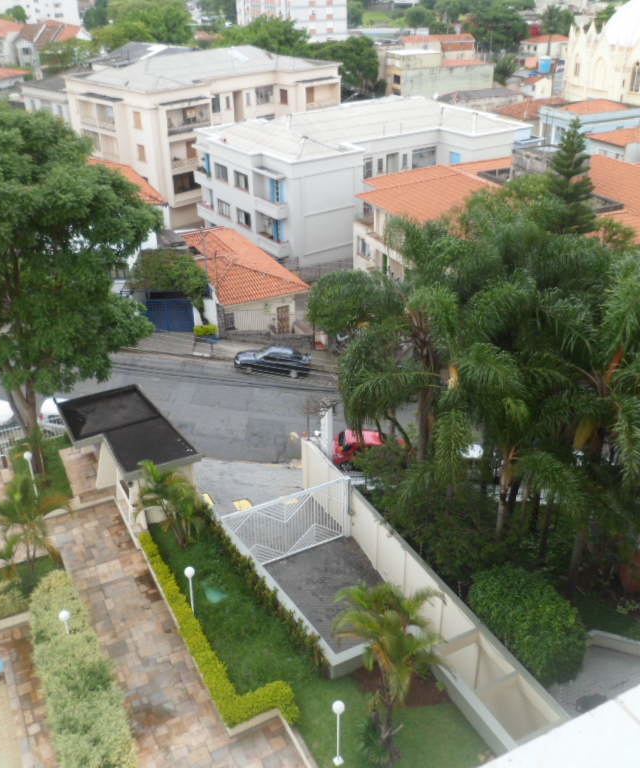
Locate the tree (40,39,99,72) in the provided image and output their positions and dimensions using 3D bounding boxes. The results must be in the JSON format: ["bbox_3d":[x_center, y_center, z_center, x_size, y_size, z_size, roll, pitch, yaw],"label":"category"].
[{"bbox_3d":[-40.636,-52.421,127.059,9.000,8.527,9.000,-9,30,-14],"label":"tree"}]

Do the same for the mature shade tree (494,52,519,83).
[{"bbox_3d":[35.571,-60.888,149.449,5.300,6.400,5.000,-1,29,0],"label":"mature shade tree"}]

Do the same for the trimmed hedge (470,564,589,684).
[{"bbox_3d":[6.641,7.483,23.456,2.700,2.000,3.600,-15,32,-24],"label":"trimmed hedge"}]

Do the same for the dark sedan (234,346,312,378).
[{"bbox_3d":[-2.472,-1.433,42.542,4.120,1.420,1.660,5,29,-1],"label":"dark sedan"}]

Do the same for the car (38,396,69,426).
[{"bbox_3d":[-11.354,1.695,36.731,3.900,1.440,1.650,5,29,-1],"label":"car"}]

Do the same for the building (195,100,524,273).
[{"bbox_3d":[3.139,-17.011,63.222,22.800,8.500,16.200,-19,34,-29],"label":"building"}]

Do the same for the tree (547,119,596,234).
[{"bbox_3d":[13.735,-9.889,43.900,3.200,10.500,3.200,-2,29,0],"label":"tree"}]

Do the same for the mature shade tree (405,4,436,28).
[{"bbox_3d":[30.416,-111.940,235.192,9.000,7.500,8.500,-2,29,0],"label":"mature shade tree"}]

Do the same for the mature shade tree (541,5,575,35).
[{"bbox_3d":[58.689,-89.361,190.240,8.400,8.300,7.800,-2,29,0],"label":"mature shade tree"}]

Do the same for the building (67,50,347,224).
[{"bbox_3d":[-10.696,-27.750,82.380,27.000,13.600,15.000,-26,37,-37],"label":"building"}]

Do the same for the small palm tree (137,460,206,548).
[{"bbox_3d":[-5.135,4.339,26.790,2.400,3.410,2.300,-2,29,0],"label":"small palm tree"}]

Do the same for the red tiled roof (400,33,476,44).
[{"bbox_3d":[22.529,-67.220,149.266,15.000,2.000,6.500,-9,29,-13],"label":"red tiled roof"}]

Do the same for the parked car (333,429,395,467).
[{"bbox_3d":[2.558,3.316,38.144,3.750,1.420,1.620,3,28,-6],"label":"parked car"}]

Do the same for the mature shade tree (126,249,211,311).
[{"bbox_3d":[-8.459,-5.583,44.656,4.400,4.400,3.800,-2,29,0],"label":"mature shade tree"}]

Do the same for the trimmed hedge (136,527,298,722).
[{"bbox_3d":[-3.530,7.402,24.527,2.000,0.600,9.450,-15,31,-23],"label":"trimmed hedge"}]

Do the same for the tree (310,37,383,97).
[{"bbox_3d":[4.416,-49.379,122.323,11.500,10.700,10.500,-1,29,0],"label":"tree"}]

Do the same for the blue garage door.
[{"bbox_3d":[-9.496,-4.282,48.554,3.100,2.300,0.120,-1,29,1],"label":"blue garage door"}]

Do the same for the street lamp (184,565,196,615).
[{"bbox_3d":[-3.990,6.487,23.798,0.330,2.220,0.330,-15,32,-24],"label":"street lamp"}]

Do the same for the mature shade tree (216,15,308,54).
[{"bbox_3d":[-9.751,-57.751,135.126,15.000,12.945,13.000,-3,29,-3],"label":"mature shade tree"}]

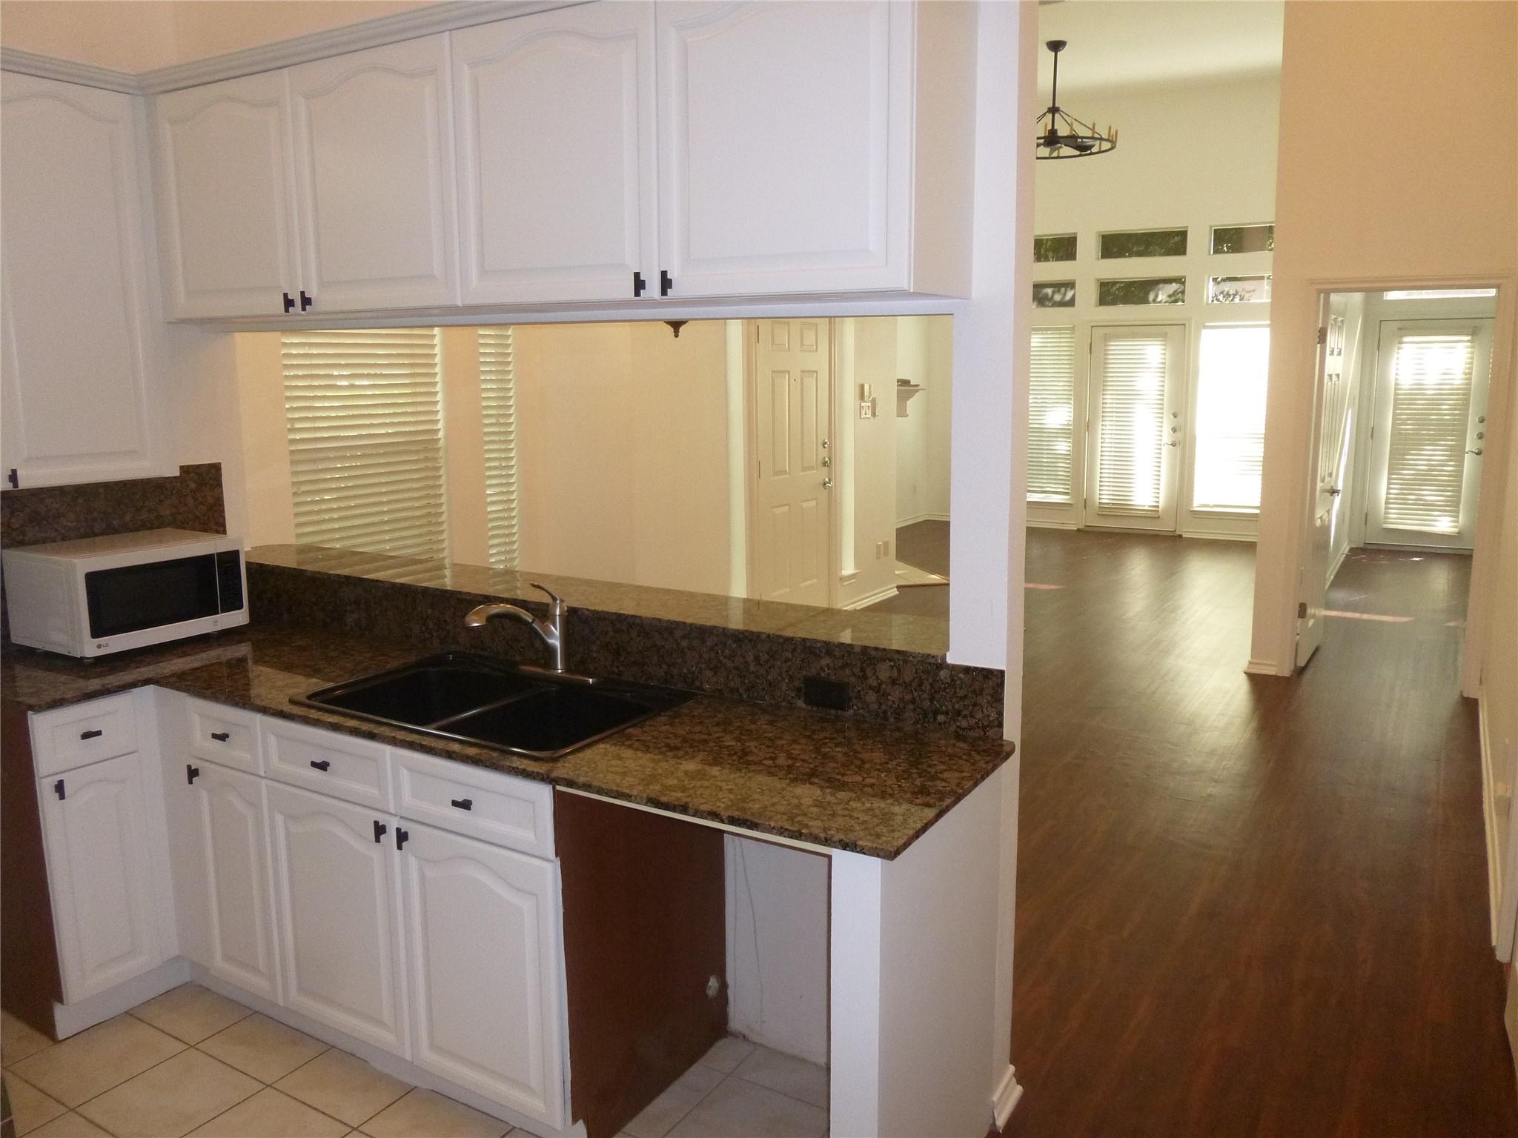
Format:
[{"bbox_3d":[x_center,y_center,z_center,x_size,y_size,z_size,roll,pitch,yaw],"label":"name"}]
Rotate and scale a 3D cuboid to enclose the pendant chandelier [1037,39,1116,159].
[{"bbox_3d":[2.310,-3.696,8.575,0.950,0.800,0.950,5,12,31],"label":"pendant chandelier"}]

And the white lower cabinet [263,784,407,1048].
[{"bbox_3d":[-0.853,0.780,2.818,0.460,0.600,0.550,5,12,31],"label":"white lower cabinet"}]

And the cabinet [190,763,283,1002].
[{"bbox_3d":[-1.328,0.789,2.801,0.305,0.590,0.025,5,12,31],"label":"cabinet"}]

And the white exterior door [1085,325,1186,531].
[{"bbox_3d":[3.852,-1.427,11.238,0.920,2.050,0.050,5,12,31],"label":"white exterior door"}]

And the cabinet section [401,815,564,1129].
[{"bbox_3d":[-0.594,0.857,2.357,0.455,0.590,0.025,5,12,31],"label":"cabinet section"}]

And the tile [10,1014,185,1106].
[{"bbox_3d":[-1.650,1.230,2.752,0.305,0.010,0.305,5,12,31],"label":"tile"}]

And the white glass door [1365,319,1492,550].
[{"bbox_3d":[6.052,-1.208,9.876,0.920,2.050,0.050,5,12,31],"label":"white glass door"}]

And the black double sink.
[{"bbox_3d":[-0.628,0.403,2.609,0.840,0.200,0.530,5,12,31],"label":"black double sink"}]

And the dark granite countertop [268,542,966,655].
[{"bbox_3d":[-0.589,0.070,3.089,2.550,0.030,0.360,5,12,31],"label":"dark granite countertop"}]

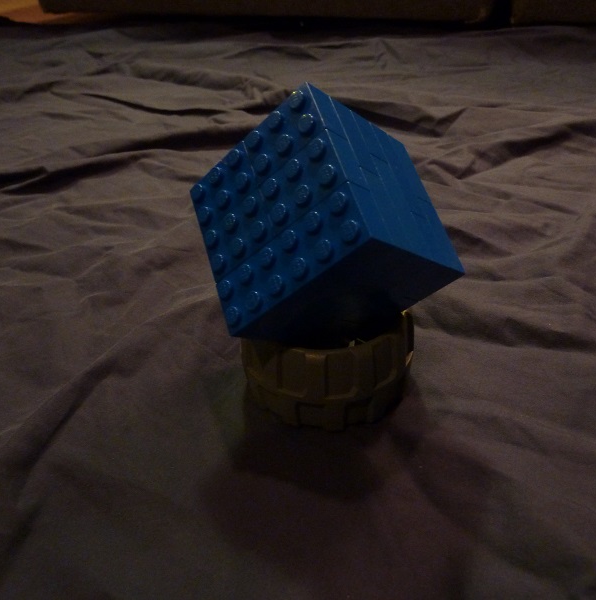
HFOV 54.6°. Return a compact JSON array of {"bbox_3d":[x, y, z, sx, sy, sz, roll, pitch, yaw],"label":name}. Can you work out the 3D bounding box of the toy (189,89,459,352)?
[{"bbox_3d":[0.007,-0.020,0.167,0.050,0.048,0.048,11,53,-49],"label":"toy"}]

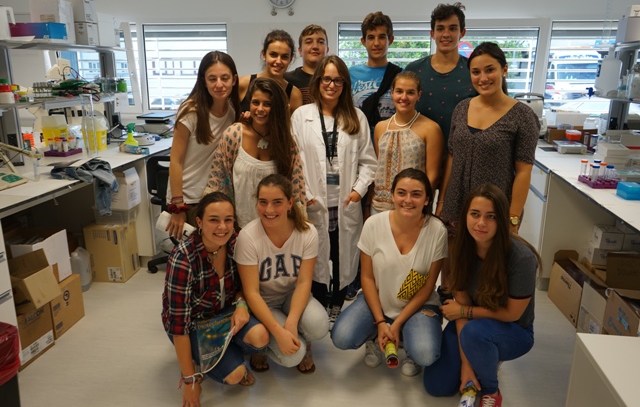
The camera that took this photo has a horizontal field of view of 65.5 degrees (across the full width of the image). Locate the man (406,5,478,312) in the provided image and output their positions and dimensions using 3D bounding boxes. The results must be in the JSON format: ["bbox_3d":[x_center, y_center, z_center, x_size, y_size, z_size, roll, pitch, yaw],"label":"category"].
[{"bbox_3d":[0.744,-0.232,3.110,0.490,1.898,0.300,2,15,6],"label":"man"}]

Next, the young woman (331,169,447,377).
[{"bbox_3d":[0.350,0.332,2.519,0.540,1.040,0.560,2,15,8],"label":"young woman"}]

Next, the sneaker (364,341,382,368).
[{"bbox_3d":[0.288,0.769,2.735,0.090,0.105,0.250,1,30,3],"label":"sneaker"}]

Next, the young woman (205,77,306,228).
[{"bbox_3d":[-0.348,0.051,2.758,0.500,1.450,0.330,0,15,-2],"label":"young woman"}]

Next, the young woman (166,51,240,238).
[{"bbox_3d":[-0.601,0.020,2.703,0.410,1.624,0.330,-6,17,-21],"label":"young woman"}]

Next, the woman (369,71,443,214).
[{"bbox_3d":[0.495,-0.005,2.986,0.430,1.525,0.280,4,16,14],"label":"woman"}]

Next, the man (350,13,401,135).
[{"bbox_3d":[0.335,-0.231,3.172,0.470,1.861,0.290,1,15,3],"label":"man"}]

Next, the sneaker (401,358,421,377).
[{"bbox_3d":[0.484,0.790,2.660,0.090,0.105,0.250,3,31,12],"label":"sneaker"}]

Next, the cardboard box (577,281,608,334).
[{"bbox_3d":[1.598,0.641,2.759,0.200,0.330,0.270,1,15,3],"label":"cardboard box"}]

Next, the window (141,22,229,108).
[{"bbox_3d":[-1.391,-1.420,5.241,0.900,0.880,0.100,2,15,8],"label":"window"}]

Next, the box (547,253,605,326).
[{"bbox_3d":[1.618,0.565,3.133,0.160,0.290,0.430,1,15,3],"label":"box"}]

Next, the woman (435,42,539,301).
[{"bbox_3d":[0.844,0.012,2.598,0.450,1.620,0.310,11,19,35],"label":"woman"}]

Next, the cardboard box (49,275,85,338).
[{"bbox_3d":[-1.670,0.619,3.043,0.280,0.285,0.295,2,16,8],"label":"cardboard box"}]

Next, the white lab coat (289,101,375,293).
[{"bbox_3d":[0.077,-0.038,2.806,0.470,1.040,0.320,1,15,4],"label":"white lab coat"}]

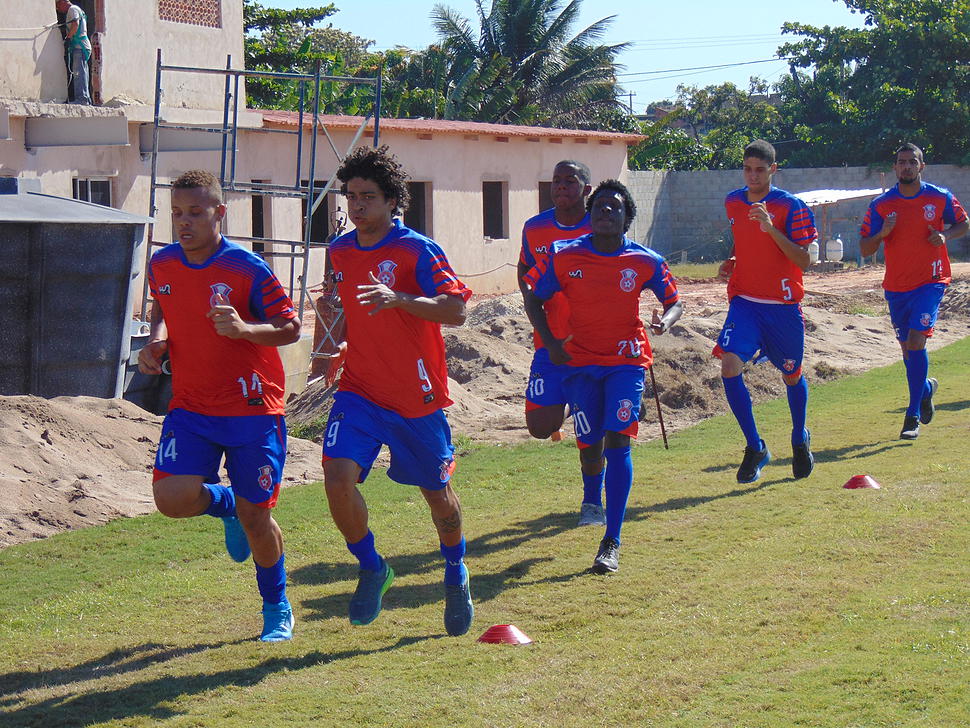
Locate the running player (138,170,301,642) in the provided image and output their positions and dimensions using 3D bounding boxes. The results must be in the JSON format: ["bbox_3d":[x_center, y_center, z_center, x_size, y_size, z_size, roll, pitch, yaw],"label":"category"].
[{"bbox_3d":[-0.952,0.145,10.850,0.570,1.690,0.750,1,4,30],"label":"running player"}]

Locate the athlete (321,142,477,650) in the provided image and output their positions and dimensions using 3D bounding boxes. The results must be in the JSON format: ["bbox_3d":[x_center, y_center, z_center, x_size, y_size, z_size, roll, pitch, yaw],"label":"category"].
[{"bbox_3d":[-0.304,0.098,10.750,0.560,1.740,0.750,1,4,30],"label":"athlete"}]

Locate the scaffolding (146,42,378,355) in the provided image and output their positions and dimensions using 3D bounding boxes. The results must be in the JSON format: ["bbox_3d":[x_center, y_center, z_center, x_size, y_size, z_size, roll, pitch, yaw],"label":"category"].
[{"bbox_3d":[-1.959,-1.195,26.300,1.500,3.000,1.880,5,3,14],"label":"scaffolding"}]

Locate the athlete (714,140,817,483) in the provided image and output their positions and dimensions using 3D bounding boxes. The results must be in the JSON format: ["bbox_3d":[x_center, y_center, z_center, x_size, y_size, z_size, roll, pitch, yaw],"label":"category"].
[{"bbox_3d":[1.483,-0.278,16.000,0.560,1.790,0.720,1,4,30],"label":"athlete"}]

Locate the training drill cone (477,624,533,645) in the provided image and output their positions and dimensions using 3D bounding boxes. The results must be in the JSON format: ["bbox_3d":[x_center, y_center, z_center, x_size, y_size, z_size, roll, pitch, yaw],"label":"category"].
[{"bbox_3d":[0.069,0.953,10.680,0.197,0.052,0.197,-1,3,0],"label":"training drill cone"}]

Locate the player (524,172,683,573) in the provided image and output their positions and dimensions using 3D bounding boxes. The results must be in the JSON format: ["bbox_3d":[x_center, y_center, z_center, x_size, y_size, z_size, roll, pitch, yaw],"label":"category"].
[{"bbox_3d":[0.503,0.053,12.850,0.630,1.670,0.750,-1,3,10],"label":"player"}]

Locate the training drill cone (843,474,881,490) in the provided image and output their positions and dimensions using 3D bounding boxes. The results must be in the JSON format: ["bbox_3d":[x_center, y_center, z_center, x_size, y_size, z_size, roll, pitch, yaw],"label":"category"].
[{"bbox_3d":[1.965,0.619,15.800,0.197,0.052,0.197,-1,3,0],"label":"training drill cone"}]

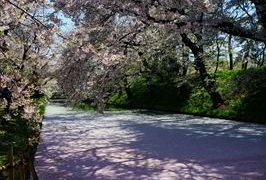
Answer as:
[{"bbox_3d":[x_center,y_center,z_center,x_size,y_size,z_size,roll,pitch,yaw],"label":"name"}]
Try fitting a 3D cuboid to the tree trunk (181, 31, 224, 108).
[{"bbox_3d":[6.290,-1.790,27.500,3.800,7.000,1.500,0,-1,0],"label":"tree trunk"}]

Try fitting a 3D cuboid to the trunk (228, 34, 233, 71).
[{"bbox_3d":[12.040,-4.630,37.000,0.450,4.500,0.420,0,-1,0],"label":"trunk"}]

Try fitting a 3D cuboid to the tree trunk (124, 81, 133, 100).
[{"bbox_3d":[-0.680,0.080,45.000,1.150,3.000,0.850,0,-1,0],"label":"tree trunk"}]

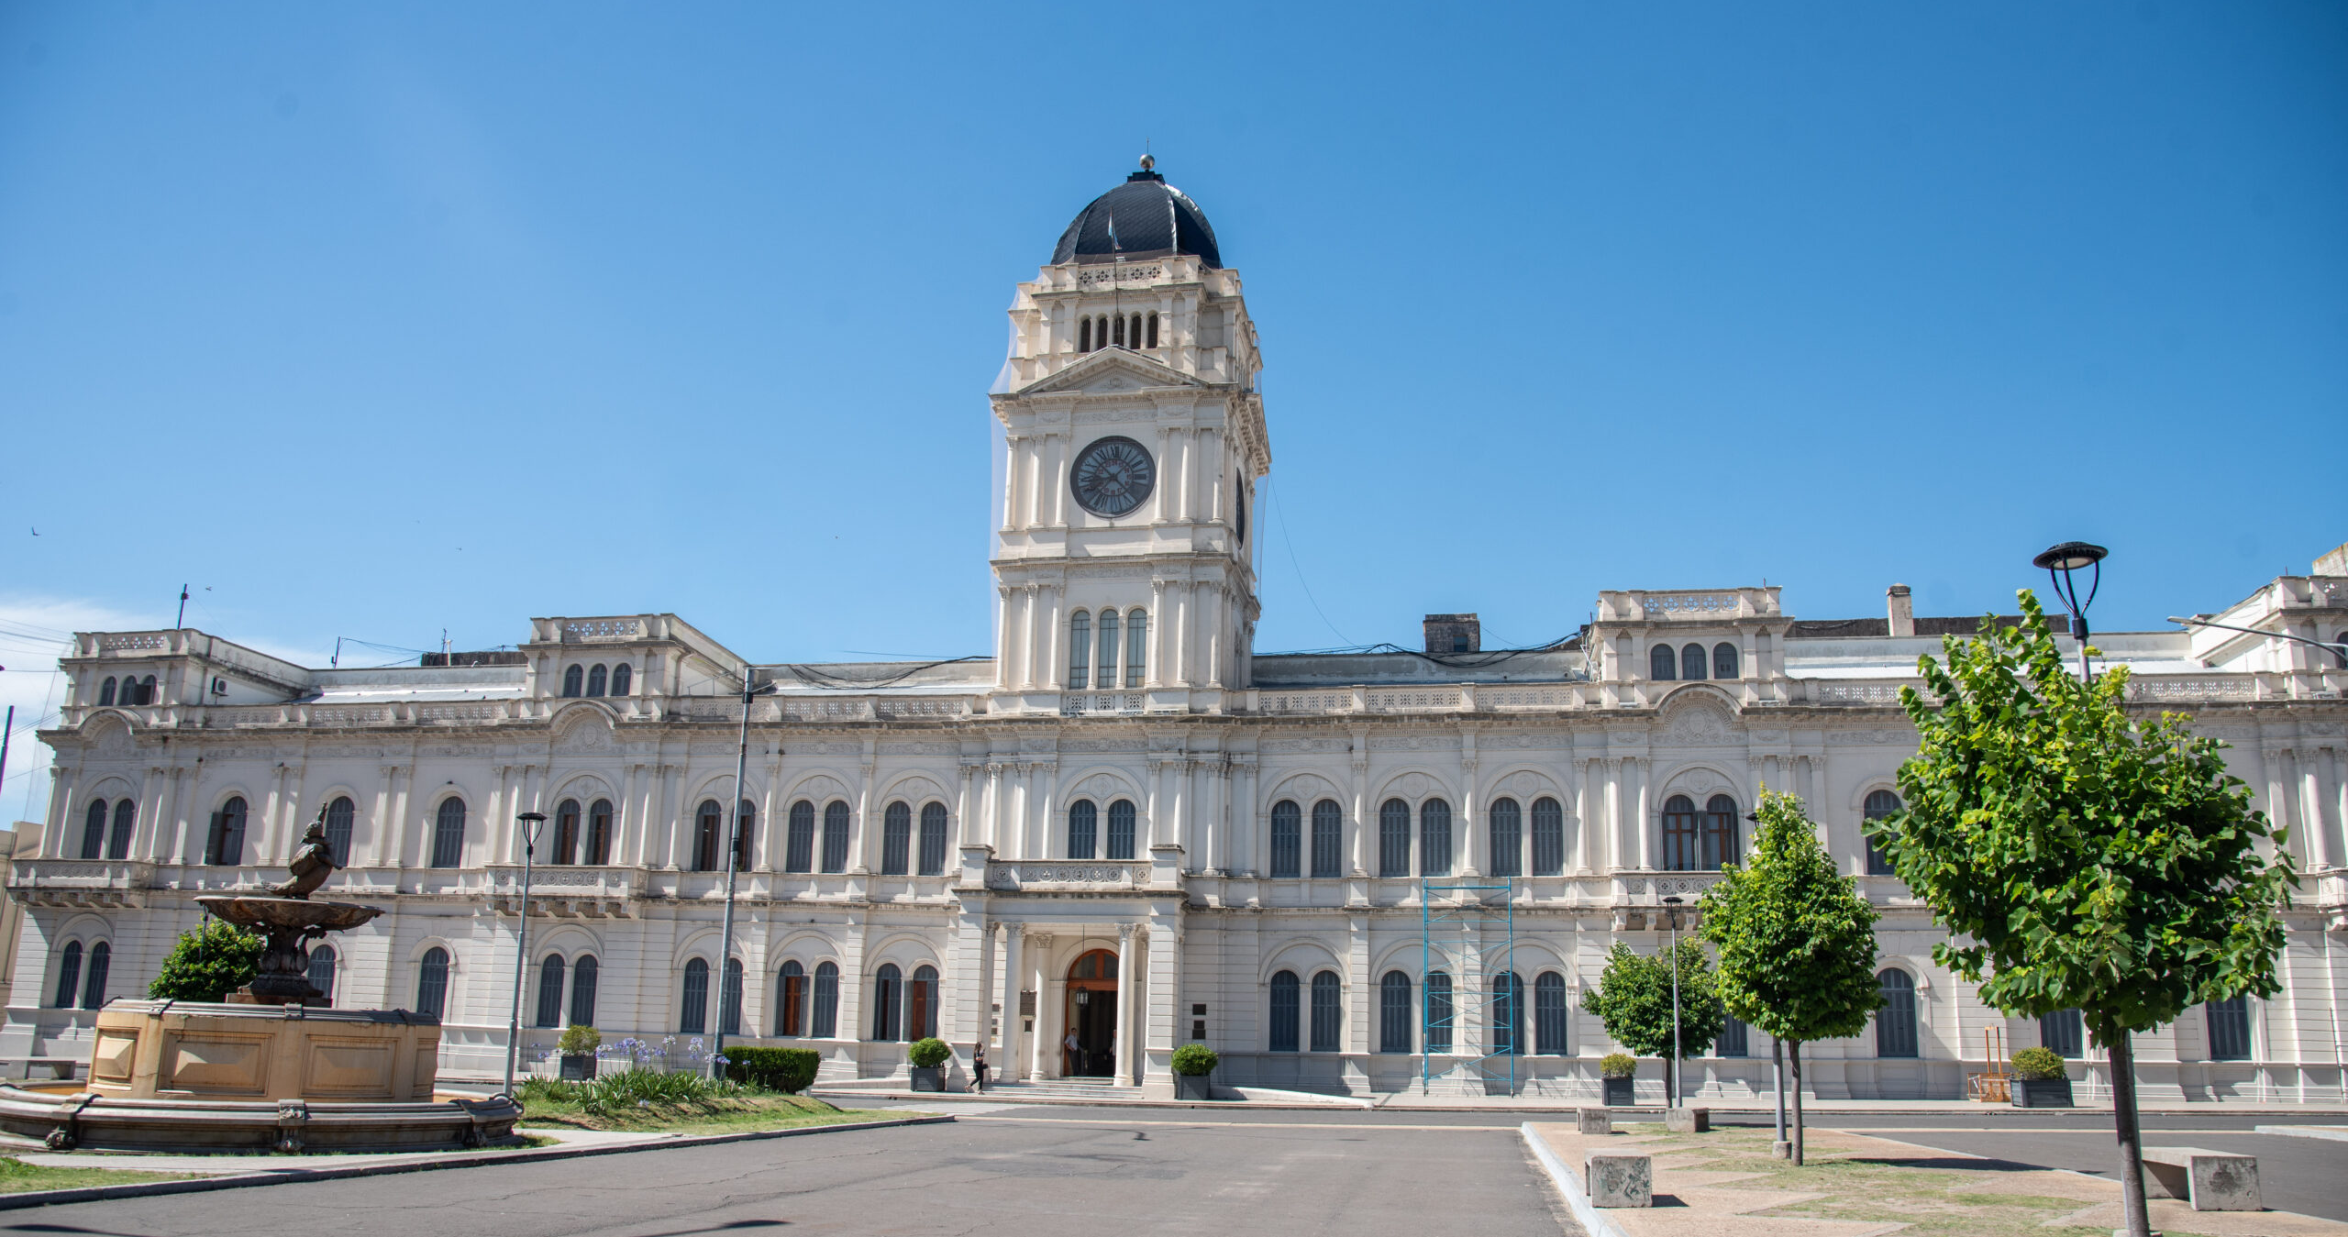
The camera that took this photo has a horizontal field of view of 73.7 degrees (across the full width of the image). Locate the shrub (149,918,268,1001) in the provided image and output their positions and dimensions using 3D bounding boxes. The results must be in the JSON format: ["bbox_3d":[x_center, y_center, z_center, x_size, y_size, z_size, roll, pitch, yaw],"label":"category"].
[{"bbox_3d":[-24.366,9.419,39.500,2.900,3.900,2.900,-1,-15,10],"label":"shrub"}]

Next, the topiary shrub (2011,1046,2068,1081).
[{"bbox_3d":[26.491,13.638,47.900,1.650,1.050,1.350,-1,-14,10],"label":"topiary shrub"}]

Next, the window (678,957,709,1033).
[{"bbox_3d":[-17.259,13.565,56.331,1.030,2.730,0.300,-1,-15,10],"label":"window"}]

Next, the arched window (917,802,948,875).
[{"bbox_3d":[-8.669,7.912,56.266,1.050,2.600,0.300,-1,-15,10],"label":"arched window"}]

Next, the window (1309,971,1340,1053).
[{"bbox_3d":[5.057,13.119,52.316,1.000,2.700,0.300,-1,-15,10],"label":"window"}]

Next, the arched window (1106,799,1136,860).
[{"bbox_3d":[-1.888,7.833,55.885,1.025,2.704,0.250,-1,-14,8],"label":"arched window"}]

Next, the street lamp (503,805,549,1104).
[{"bbox_3d":[-12.287,6.362,29.408,0.570,5.500,0.570,-1,-13,10],"label":"street lamp"}]

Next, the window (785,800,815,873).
[{"bbox_3d":[-13.803,8.063,57.835,0.979,2.643,0.250,-1,-14,8],"label":"window"}]

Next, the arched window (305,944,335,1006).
[{"bbox_3d":[-33.835,14.325,61.901,1.250,2.900,0.300,-1,-14,10],"label":"arched window"}]

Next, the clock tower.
[{"bbox_3d":[-1.390,-8.075,66.977,9.600,26.600,9.600,-1,-13,10],"label":"clock tower"}]

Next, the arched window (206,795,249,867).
[{"bbox_3d":[-38.799,8.730,64.173,1.320,2.880,0.300,-1,-14,10],"label":"arched window"}]

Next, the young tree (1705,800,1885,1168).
[{"bbox_3d":[8.608,4.968,21.800,2.500,5.100,2.500,-1,-15,10],"label":"young tree"}]

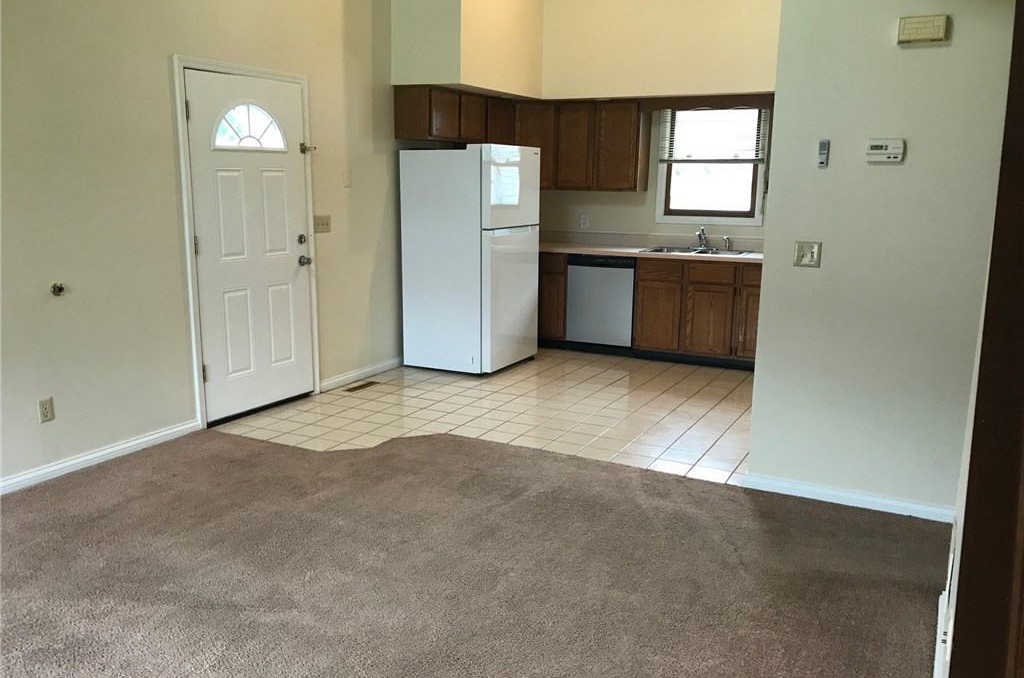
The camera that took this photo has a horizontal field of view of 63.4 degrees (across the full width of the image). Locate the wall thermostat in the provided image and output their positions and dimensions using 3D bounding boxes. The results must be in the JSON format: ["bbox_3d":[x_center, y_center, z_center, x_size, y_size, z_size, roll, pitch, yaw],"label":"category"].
[{"bbox_3d":[1.560,-0.785,3.463,0.144,0.090,0.030,6,13,28],"label":"wall thermostat"}]

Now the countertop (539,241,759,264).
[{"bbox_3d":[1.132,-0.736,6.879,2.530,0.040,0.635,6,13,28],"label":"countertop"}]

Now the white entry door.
[{"bbox_3d":[-1.581,-0.555,5.091,0.045,2.026,0.912,6,13,28],"label":"white entry door"}]

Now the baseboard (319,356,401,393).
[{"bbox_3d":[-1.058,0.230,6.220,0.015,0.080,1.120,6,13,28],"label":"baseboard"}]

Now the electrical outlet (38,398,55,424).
[{"bbox_3d":[-2.244,0.345,3.997,0.012,0.114,0.071,6,13,28],"label":"electrical outlet"}]

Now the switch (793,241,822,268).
[{"bbox_3d":[1.318,-0.376,3.686,0.115,0.115,0.010,6,13,28],"label":"switch"}]

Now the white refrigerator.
[{"bbox_3d":[-0.320,-0.645,6.530,0.780,1.687,0.785,6,13,28],"label":"white refrigerator"}]

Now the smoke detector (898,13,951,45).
[{"bbox_3d":[1.647,-1.239,3.318,0.166,0.100,0.045,6,13,28],"label":"smoke detector"}]

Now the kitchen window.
[{"bbox_3d":[1.643,-1.454,6.837,0.899,1.017,0.100,6,13,28],"label":"kitchen window"}]

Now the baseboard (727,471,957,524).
[{"bbox_3d":[1.526,0.721,3.783,0.882,0.080,0.014,6,13,28],"label":"baseboard"}]

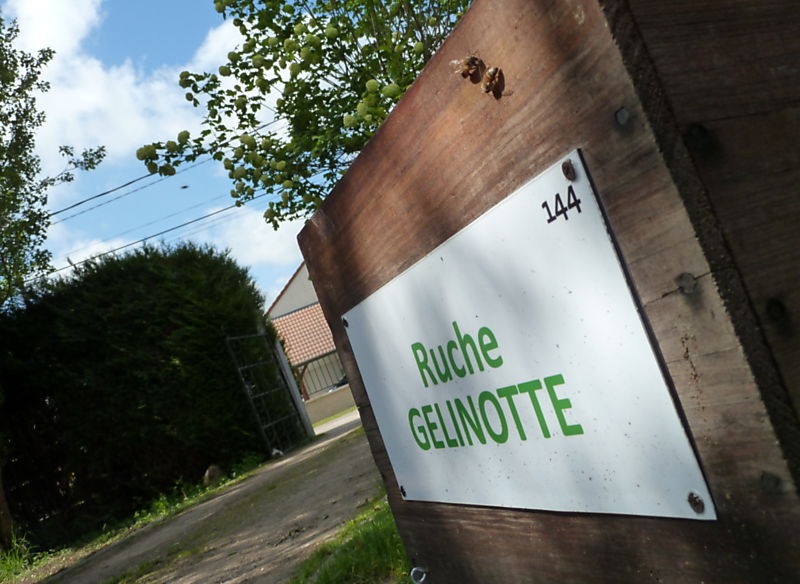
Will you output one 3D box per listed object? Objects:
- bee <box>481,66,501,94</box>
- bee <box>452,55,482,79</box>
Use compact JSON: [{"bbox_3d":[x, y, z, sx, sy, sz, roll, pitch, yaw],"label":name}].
[{"bbox_3d":[0.040,-0.093,0.326,0.006,0.006,0.013,-16,-37,-24],"label":"bee"},{"bbox_3d":[0.031,-0.103,0.339,0.007,0.009,0.013,-16,-32,-24],"label":"bee"}]

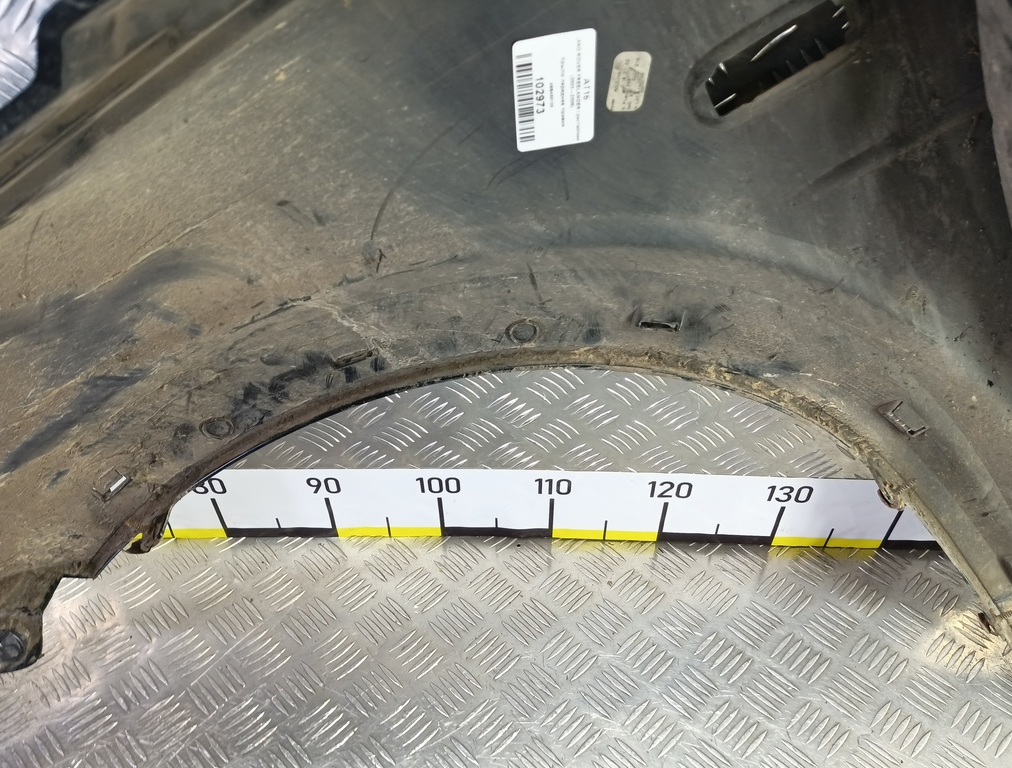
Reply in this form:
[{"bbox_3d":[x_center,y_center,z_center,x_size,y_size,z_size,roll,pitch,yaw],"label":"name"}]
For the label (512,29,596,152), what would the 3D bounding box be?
[{"bbox_3d":[0.024,-0.142,0.335,0.040,0.058,0.001,-11,51,-4],"label":"label"}]

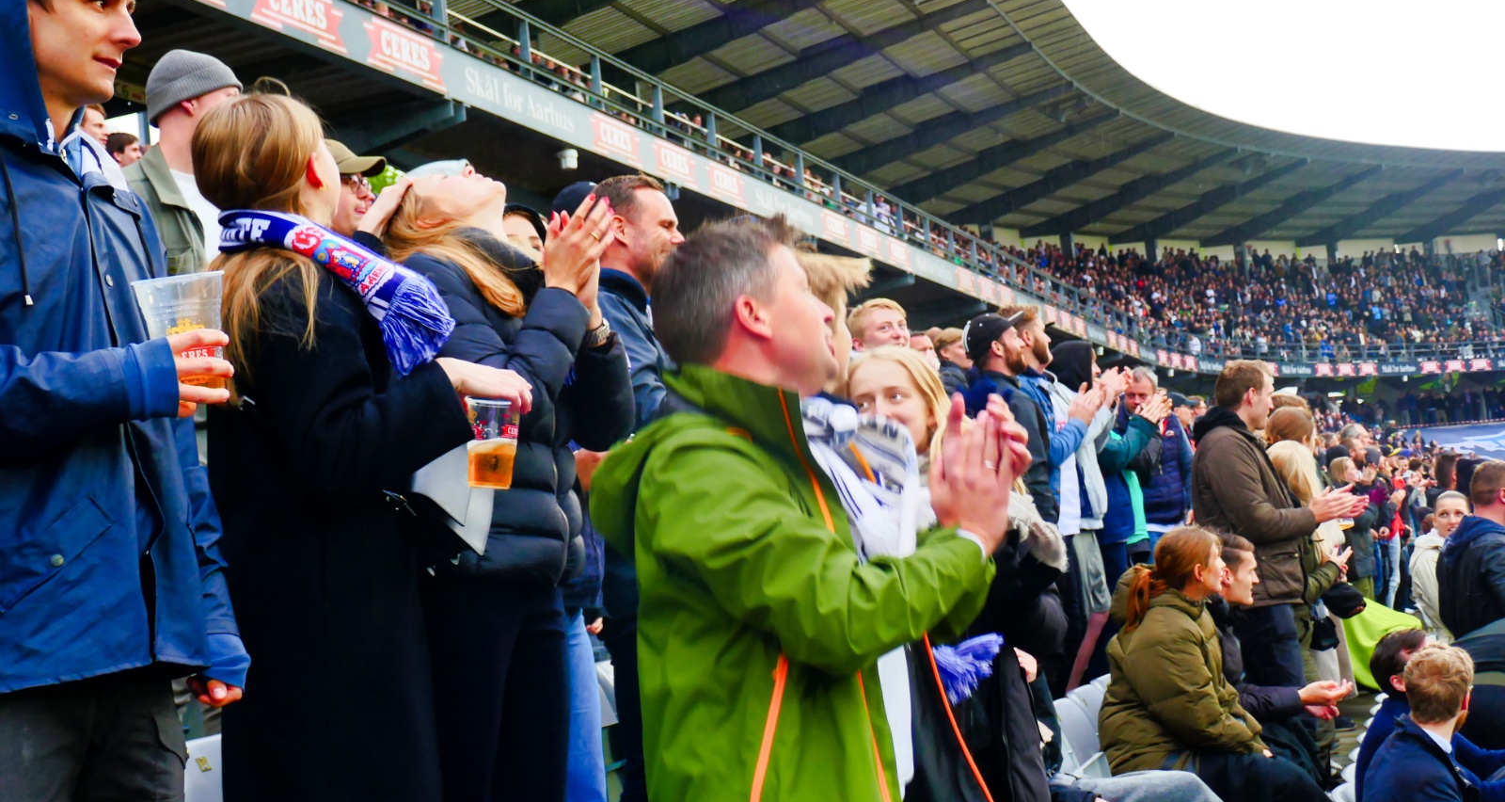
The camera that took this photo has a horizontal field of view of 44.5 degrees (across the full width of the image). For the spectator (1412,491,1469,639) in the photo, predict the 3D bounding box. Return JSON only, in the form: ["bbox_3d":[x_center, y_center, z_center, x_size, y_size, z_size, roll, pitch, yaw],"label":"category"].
[{"bbox_3d":[3.166,1.253,8.367,0.380,1.680,0.480,-1,-2,25],"label":"spectator"}]

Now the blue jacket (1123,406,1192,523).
[{"bbox_3d":[1.882,0.315,8.788,0.560,0.620,0.330,0,-2,12],"label":"blue jacket"}]

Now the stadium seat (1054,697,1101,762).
[{"bbox_3d":[1.175,1.215,6.150,0.400,0.420,0.460,-1,-2,21],"label":"stadium seat"}]

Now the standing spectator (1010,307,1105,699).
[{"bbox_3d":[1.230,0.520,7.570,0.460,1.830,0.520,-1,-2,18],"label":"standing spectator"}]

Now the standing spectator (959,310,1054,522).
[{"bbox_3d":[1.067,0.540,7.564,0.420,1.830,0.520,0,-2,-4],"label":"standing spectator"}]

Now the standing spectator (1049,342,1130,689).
[{"bbox_3d":[1.480,0.610,8.120,0.480,1.740,0.520,-1,-2,16],"label":"standing spectator"}]

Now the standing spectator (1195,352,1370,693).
[{"bbox_3d":[2.023,0.760,7.064,0.620,1.830,0.530,0,-2,3],"label":"standing spectator"}]

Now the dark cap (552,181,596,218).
[{"bbox_3d":[-0.474,-0.599,5.597,0.260,0.140,0.180,0,-2,-10],"label":"dark cap"}]

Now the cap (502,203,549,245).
[{"bbox_3d":[-0.695,-0.515,5.350,0.190,0.150,0.230,1,-2,-22],"label":"cap"}]

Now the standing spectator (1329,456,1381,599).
[{"bbox_3d":[4.695,1.269,14.267,0.450,1.680,0.480,0,-2,8],"label":"standing spectator"}]

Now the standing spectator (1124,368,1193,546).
[{"bbox_3d":[2.090,0.685,9.500,0.530,1.710,0.360,0,-2,-7],"label":"standing spectator"}]

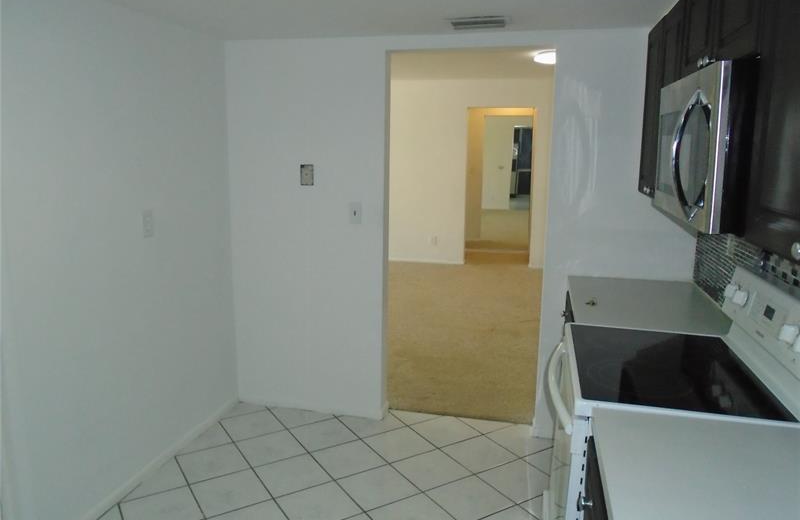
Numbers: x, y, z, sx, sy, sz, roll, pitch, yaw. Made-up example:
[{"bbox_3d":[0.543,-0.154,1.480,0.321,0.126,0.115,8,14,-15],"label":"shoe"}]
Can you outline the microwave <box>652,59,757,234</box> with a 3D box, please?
[{"bbox_3d":[0.984,-0.310,1.681,0.395,0.400,0.757,3,11,13],"label":"microwave"}]

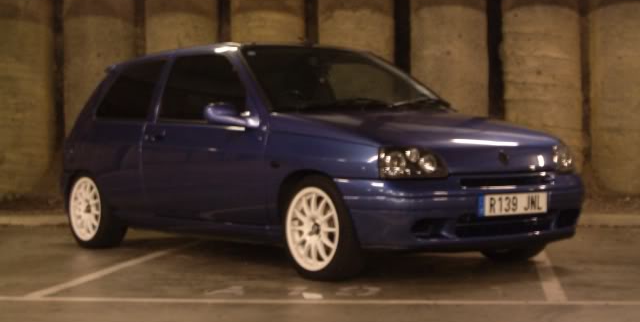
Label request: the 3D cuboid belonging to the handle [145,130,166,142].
[{"bbox_3d":[-0.993,-0.157,6.982,0.045,0.070,0.220,-2,2,-39],"label":"handle"}]

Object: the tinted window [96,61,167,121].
[{"bbox_3d":[-1.214,-0.452,7.436,0.070,0.375,0.690,26,-16,-36],"label":"tinted window"}]

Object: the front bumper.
[{"bbox_3d":[0.843,0.250,5.977,1.600,0.380,0.500,-2,2,-39],"label":"front bumper"}]

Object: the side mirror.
[{"bbox_3d":[-0.521,-0.261,6.308,0.210,0.130,0.160,-2,2,-39],"label":"side mirror"}]

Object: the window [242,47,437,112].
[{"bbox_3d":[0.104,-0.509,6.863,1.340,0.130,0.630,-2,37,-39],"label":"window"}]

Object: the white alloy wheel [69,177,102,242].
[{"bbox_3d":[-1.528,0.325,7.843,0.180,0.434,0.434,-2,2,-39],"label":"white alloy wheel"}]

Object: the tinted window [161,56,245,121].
[{"bbox_3d":[-0.646,-0.436,6.719,0.070,0.395,0.970,26,-16,-36],"label":"tinted window"}]

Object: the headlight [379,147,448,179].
[{"bbox_3d":[0.440,0.008,5.513,0.330,0.155,0.190,-1,1,-29],"label":"headlight"}]

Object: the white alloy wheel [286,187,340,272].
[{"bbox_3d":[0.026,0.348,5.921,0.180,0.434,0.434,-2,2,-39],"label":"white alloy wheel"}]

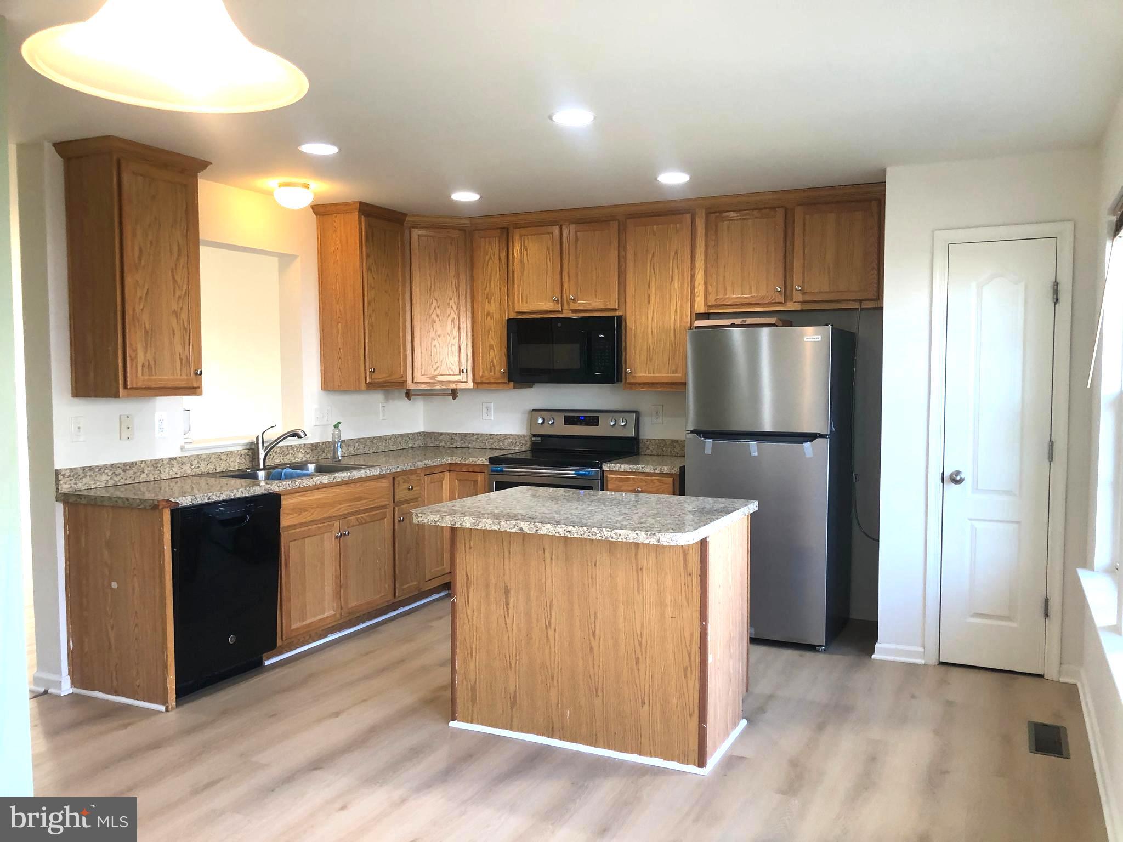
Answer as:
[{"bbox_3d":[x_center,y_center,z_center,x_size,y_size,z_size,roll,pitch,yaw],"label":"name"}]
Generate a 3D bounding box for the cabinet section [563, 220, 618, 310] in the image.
[{"bbox_3d":[0.252,-0.951,5.705,0.367,0.540,0.320,1,3,26],"label":"cabinet section"}]

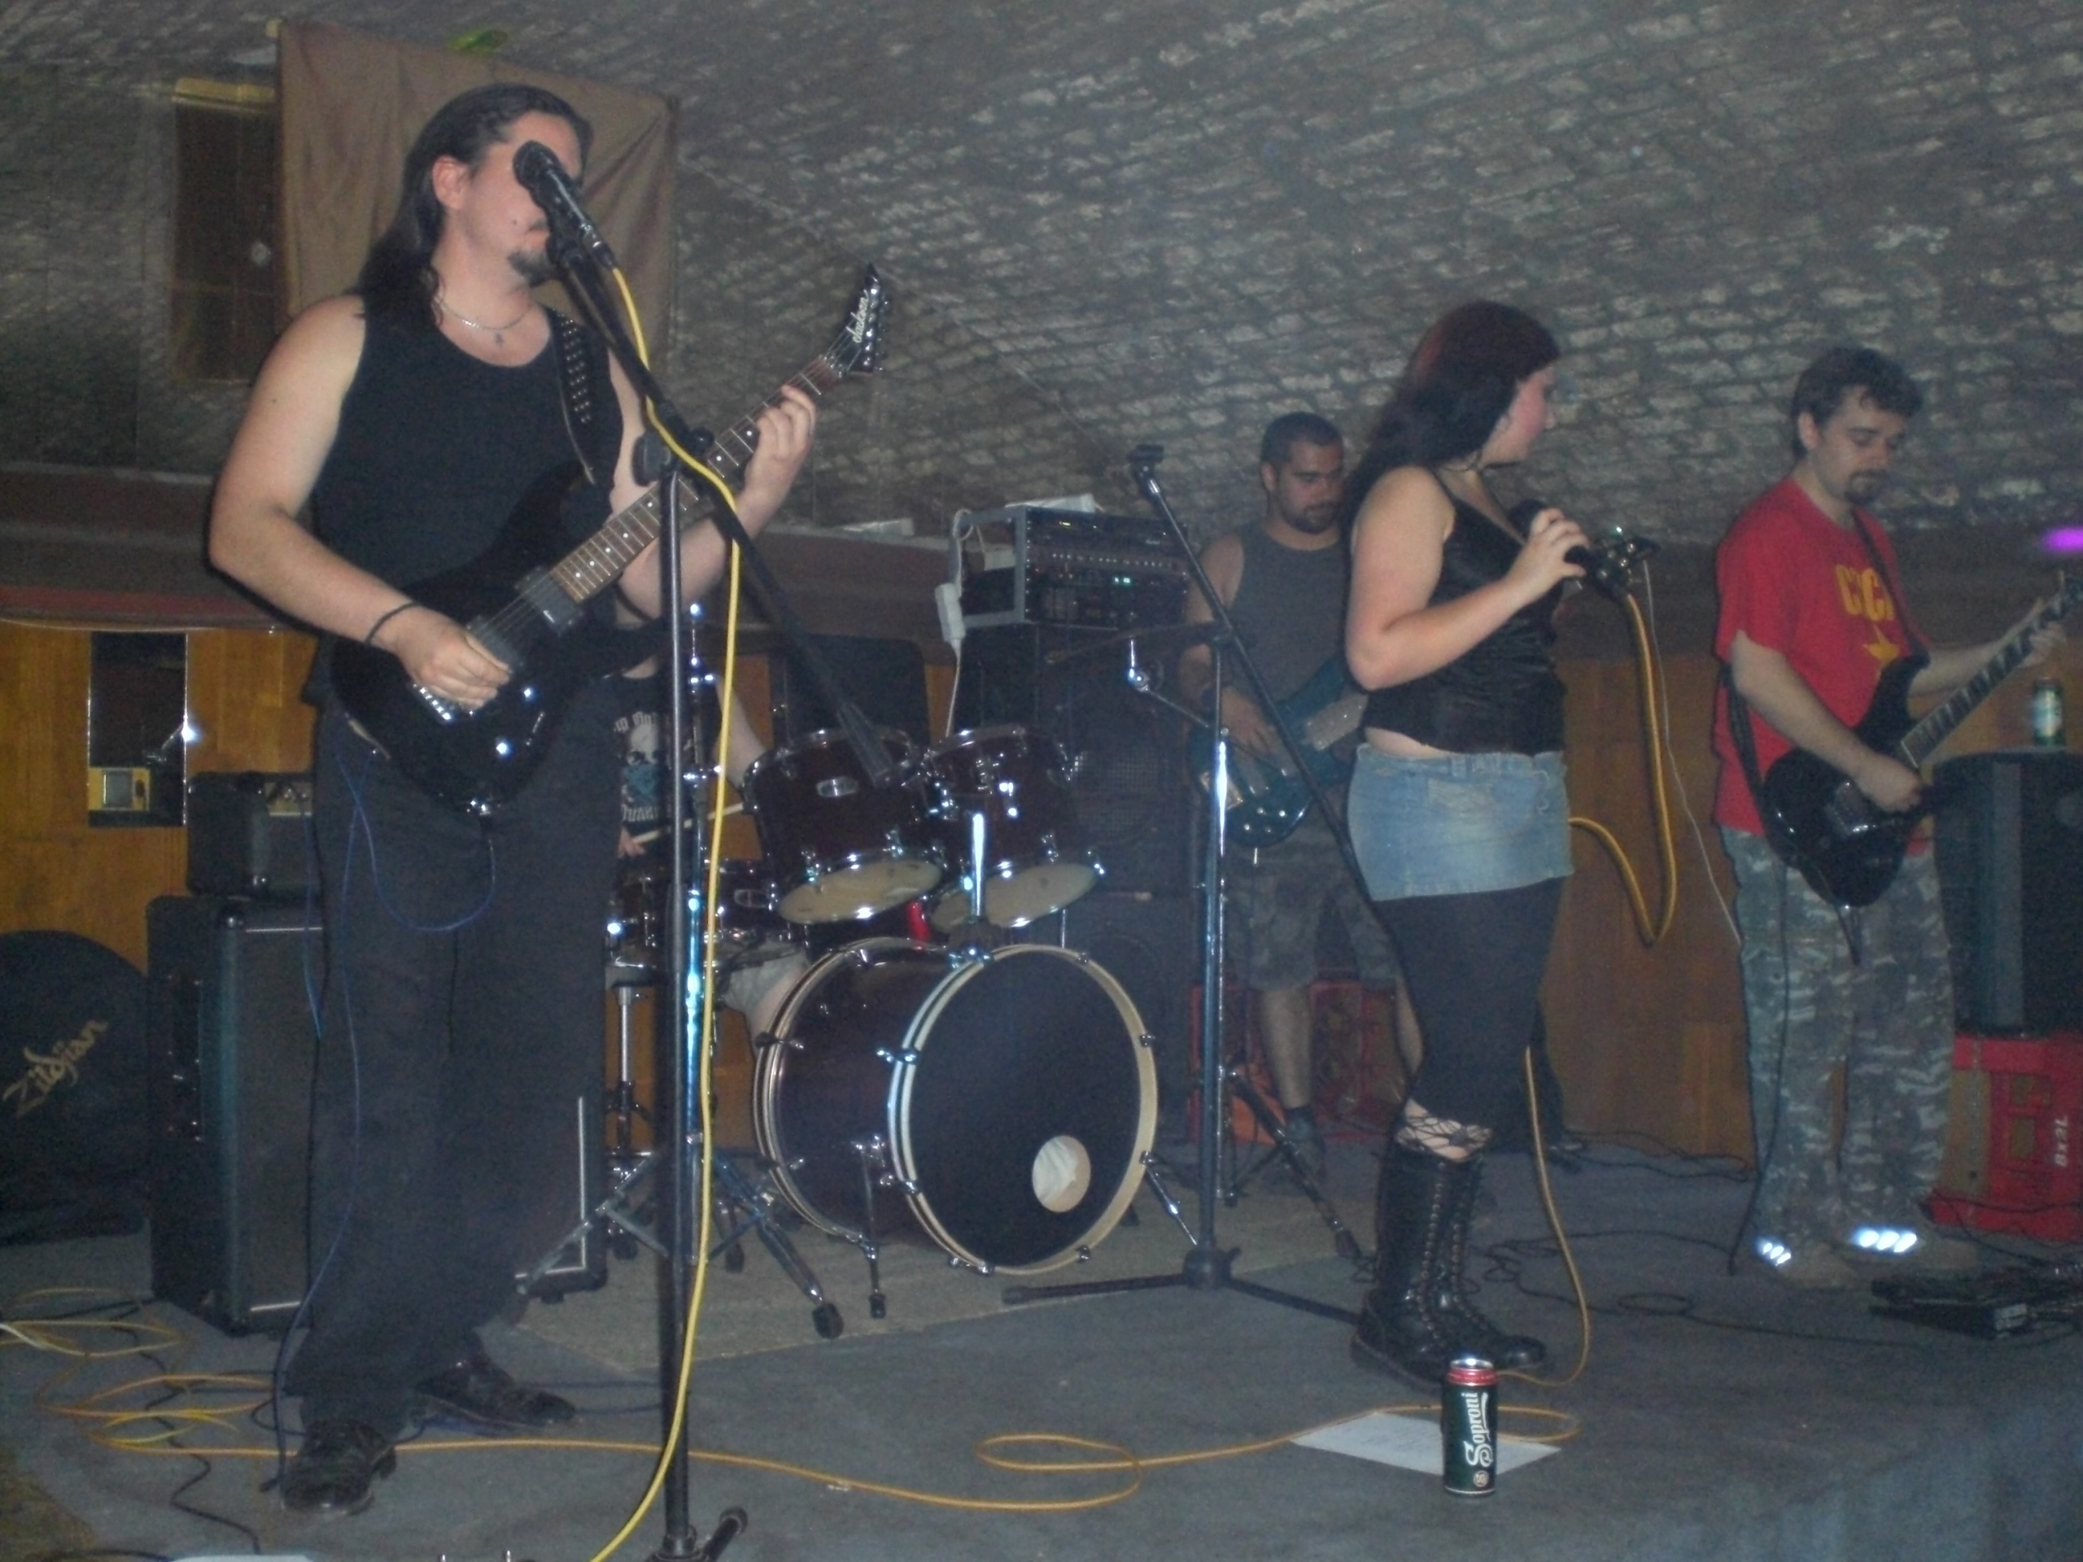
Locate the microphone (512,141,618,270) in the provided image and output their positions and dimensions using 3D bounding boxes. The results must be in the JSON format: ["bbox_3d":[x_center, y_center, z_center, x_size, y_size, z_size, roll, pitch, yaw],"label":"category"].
[{"bbox_3d":[-0.560,-0.680,2.700,0.052,0.170,0.052,-44,-13,14],"label":"microphone"}]

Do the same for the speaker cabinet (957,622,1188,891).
[{"bbox_3d":[0.075,-0.047,5.715,0.490,0.635,0.370,0,0,-37],"label":"speaker cabinet"}]

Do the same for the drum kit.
[{"bbox_3d":[-0.380,0.400,4.520,1.200,1.040,1.100,0,0,-37],"label":"drum kit"}]

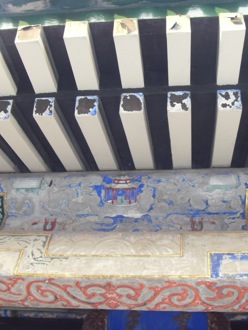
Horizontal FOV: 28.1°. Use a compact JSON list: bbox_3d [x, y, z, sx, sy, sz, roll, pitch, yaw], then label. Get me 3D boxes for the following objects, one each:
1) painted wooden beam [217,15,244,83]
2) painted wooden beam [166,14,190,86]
[{"bbox_3d":[0.422,-0.457,1.989,0.092,0.088,0.307,-1,-32,7],"label":"painted wooden beam"},{"bbox_3d":[0.224,-0.454,2.011,0.092,0.088,0.307,-1,-32,7],"label":"painted wooden beam"}]

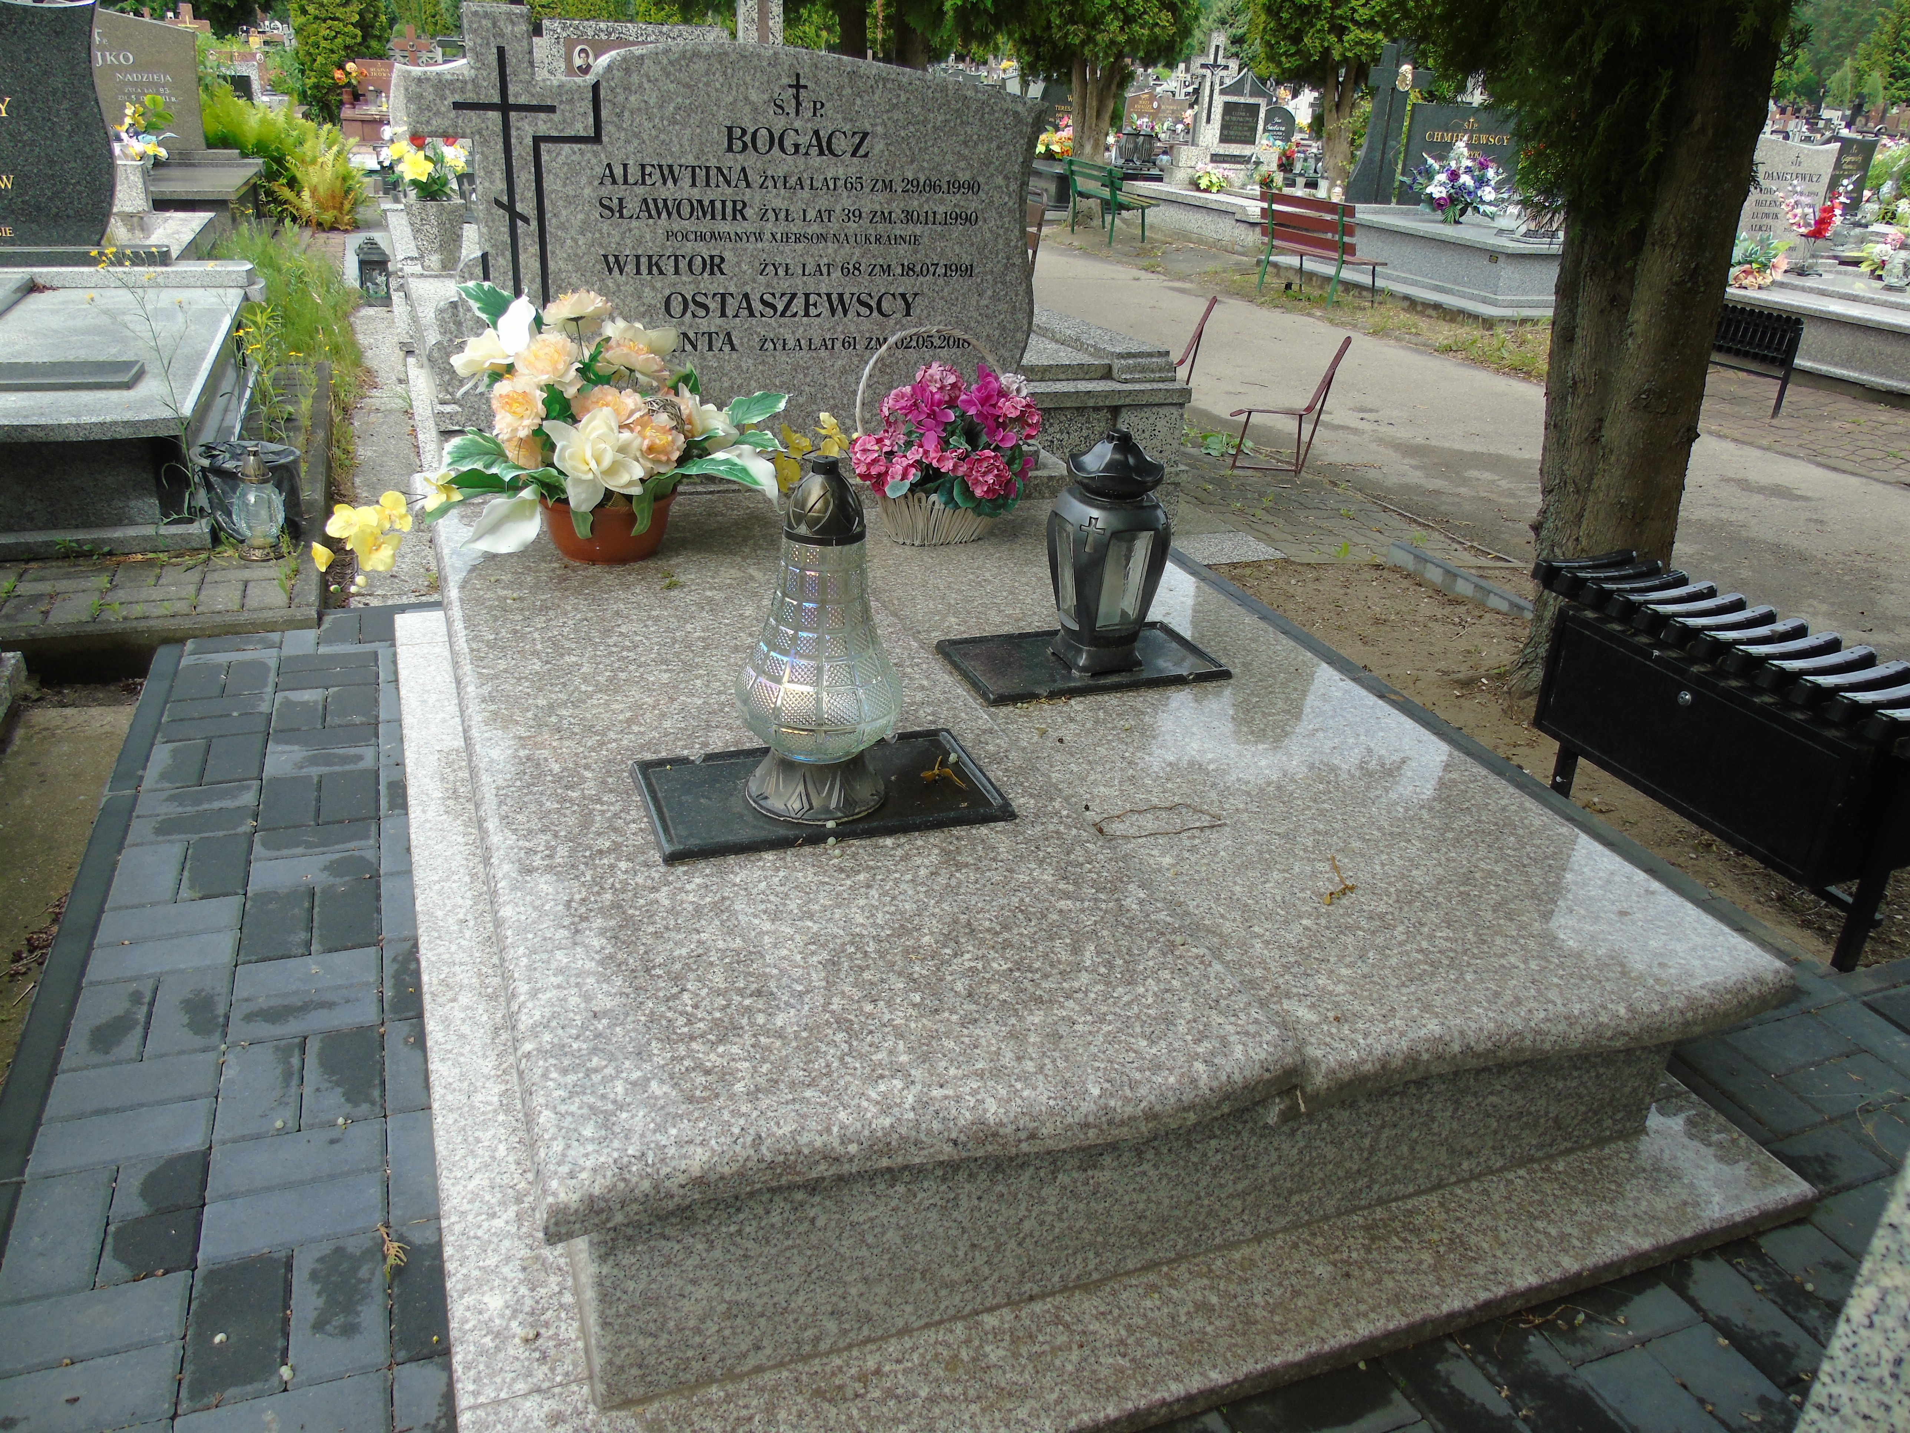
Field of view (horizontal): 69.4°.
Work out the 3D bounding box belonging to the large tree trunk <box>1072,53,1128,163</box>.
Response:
[{"bbox_3d":[1.448,-5.635,13.433,0.470,1.600,0.470,-6,25,-20],"label":"large tree trunk"}]

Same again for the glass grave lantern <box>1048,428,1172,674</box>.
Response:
[{"bbox_3d":[0.260,-0.283,2.354,0.210,0.398,0.210,-6,27,-20],"label":"glass grave lantern"}]

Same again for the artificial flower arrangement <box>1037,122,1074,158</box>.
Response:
[{"bbox_3d":[1.324,-7.516,18.000,0.520,0.480,0.450,-6,27,-20],"label":"artificial flower arrangement"}]

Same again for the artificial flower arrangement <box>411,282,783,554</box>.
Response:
[{"bbox_3d":[-0.715,-0.588,2.762,0.670,0.510,0.450,-6,25,-20],"label":"artificial flower arrangement"}]

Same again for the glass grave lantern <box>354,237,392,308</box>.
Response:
[{"bbox_3d":[-2.844,-2.170,6.721,0.170,0.310,0.170,-11,29,-27],"label":"glass grave lantern"}]

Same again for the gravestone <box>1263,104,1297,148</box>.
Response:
[{"bbox_3d":[4.170,-7.439,17.739,0.420,0.750,0.080,-6,25,-20],"label":"gravestone"}]

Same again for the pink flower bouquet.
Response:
[{"bbox_3d":[-0.031,-0.599,2.928,0.390,0.300,0.330,-6,27,-20],"label":"pink flower bouquet"}]

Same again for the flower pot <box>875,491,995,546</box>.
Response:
[{"bbox_3d":[-0.053,-0.497,3.141,0.260,0.118,0.250,-6,25,-20],"label":"flower pot"}]

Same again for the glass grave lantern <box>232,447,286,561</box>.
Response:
[{"bbox_3d":[-1.742,-0.546,3.466,0.132,0.285,0.132,-6,25,-20],"label":"glass grave lantern"}]

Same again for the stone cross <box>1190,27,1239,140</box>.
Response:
[{"bbox_3d":[2.579,-6.190,13.709,0.440,1.050,0.150,-6,25,-20],"label":"stone cross"}]

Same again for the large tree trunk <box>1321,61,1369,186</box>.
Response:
[{"bbox_3d":[4.523,-6.888,16.452,0.430,1.750,0.430,-6,25,-20],"label":"large tree trunk"}]

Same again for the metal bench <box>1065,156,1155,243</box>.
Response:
[{"bbox_3d":[1.693,-5.507,14.775,0.550,0.780,1.300,-6,27,-20],"label":"metal bench"}]

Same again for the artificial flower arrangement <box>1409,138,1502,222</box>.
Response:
[{"bbox_3d":[4.006,-4.288,11.047,0.620,0.600,0.500,-6,25,-20],"label":"artificial flower arrangement"}]

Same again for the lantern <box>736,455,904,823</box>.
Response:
[{"bbox_3d":[-0.181,-0.104,1.787,0.225,0.470,0.225,-6,27,-20],"label":"lantern"}]

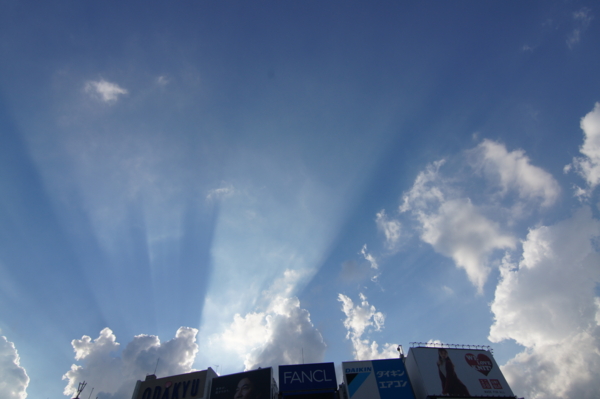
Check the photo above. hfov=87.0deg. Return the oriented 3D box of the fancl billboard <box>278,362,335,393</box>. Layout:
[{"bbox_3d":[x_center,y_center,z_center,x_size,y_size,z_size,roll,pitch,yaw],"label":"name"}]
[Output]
[{"bbox_3d":[1.370,31.727,56.125,9.890,4.218,1.000,-1,-52,-4],"label":"fancl billboard"}]

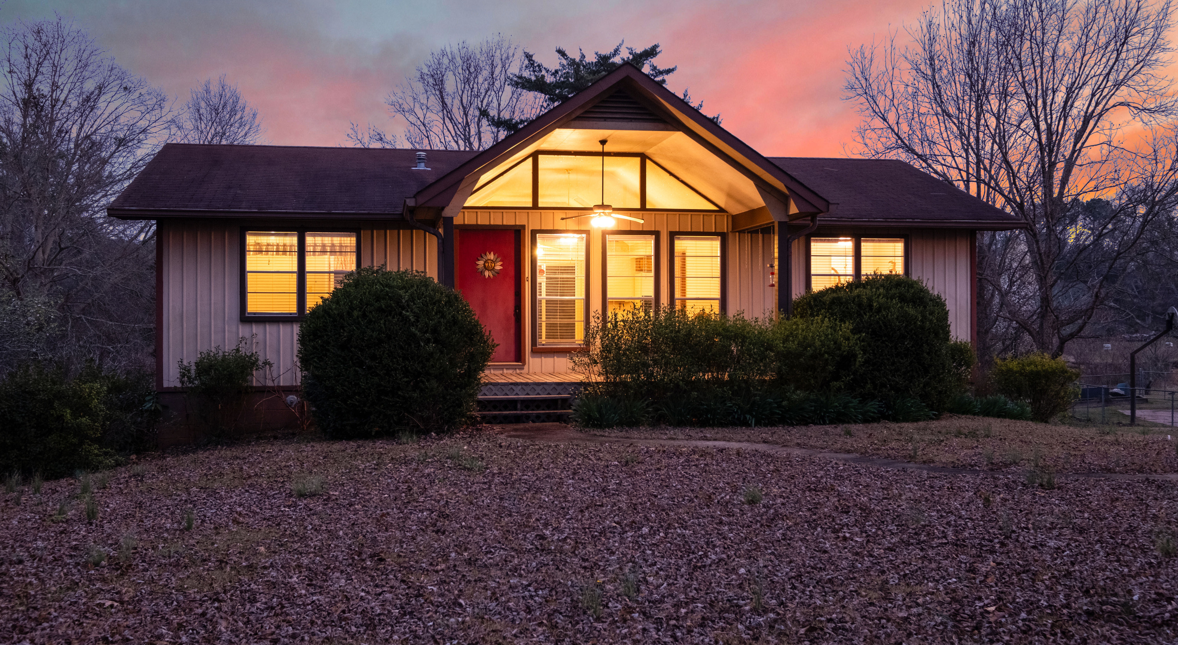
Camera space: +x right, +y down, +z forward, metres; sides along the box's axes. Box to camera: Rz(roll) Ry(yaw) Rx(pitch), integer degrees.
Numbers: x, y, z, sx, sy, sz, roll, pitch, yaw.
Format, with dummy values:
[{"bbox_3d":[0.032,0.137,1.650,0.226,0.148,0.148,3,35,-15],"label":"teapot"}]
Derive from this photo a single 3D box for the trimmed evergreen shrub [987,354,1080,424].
[{"bbox_3d":[6.353,0.926,16.800,1.280,0.985,1.250,0,0,-10],"label":"trimmed evergreen shrub"}]

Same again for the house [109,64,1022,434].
[{"bbox_3d":[-0.504,-0.926,21.524,14.080,5.277,10.941,0,0,-10],"label":"house"}]

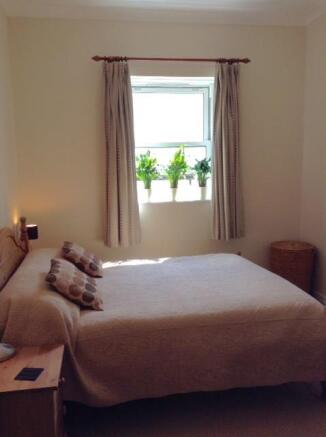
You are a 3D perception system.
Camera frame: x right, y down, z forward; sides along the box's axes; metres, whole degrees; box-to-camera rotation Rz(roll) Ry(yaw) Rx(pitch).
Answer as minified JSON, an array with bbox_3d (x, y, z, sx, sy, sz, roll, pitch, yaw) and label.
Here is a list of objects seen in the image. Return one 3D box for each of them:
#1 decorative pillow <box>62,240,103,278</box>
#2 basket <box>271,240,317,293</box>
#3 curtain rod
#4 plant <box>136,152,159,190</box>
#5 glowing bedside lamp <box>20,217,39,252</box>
[{"bbox_3d":[-0.659,0.344,3.406,0.379,0.128,0.394,33,1,-12],"label":"decorative pillow"},{"bbox_3d":[1.310,0.571,4.179,0.433,0.606,0.433,-2,8,-9],"label":"basket"},{"bbox_3d":[0.105,-1.505,3.956,1.531,0.064,0.079,-2,8,-9],"label":"curtain rod"},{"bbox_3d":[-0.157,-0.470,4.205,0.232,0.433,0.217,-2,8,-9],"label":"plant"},{"bbox_3d":[-1.195,0.168,3.764,0.158,0.335,0.158,-2,8,-9],"label":"glowing bedside lamp"}]

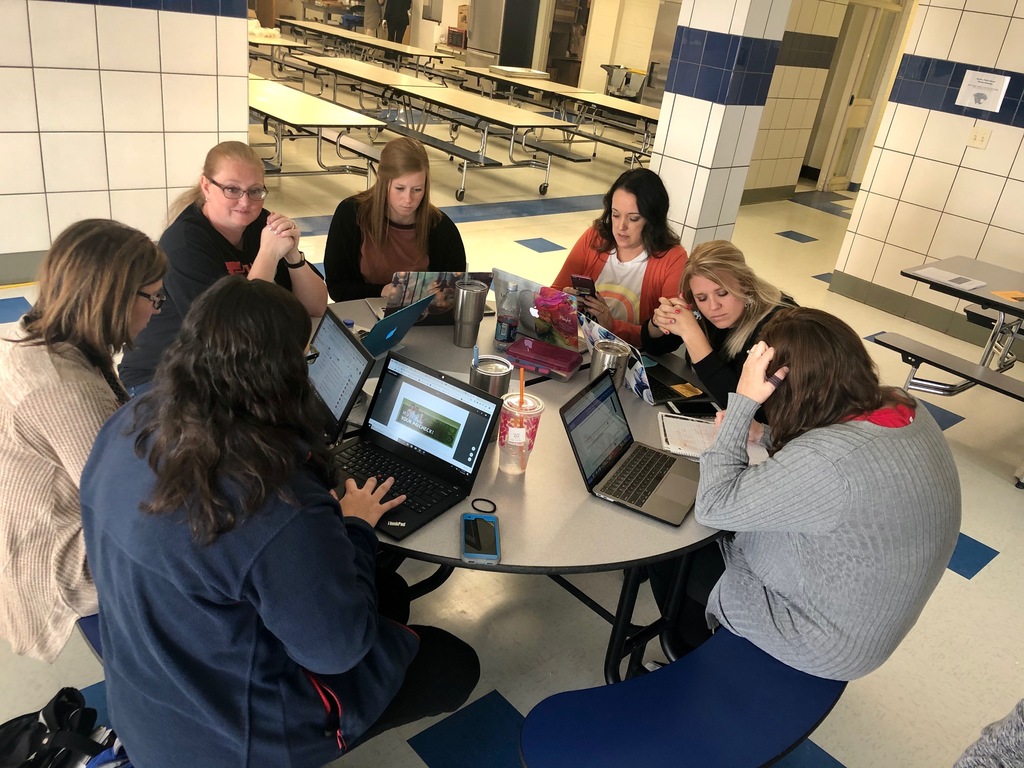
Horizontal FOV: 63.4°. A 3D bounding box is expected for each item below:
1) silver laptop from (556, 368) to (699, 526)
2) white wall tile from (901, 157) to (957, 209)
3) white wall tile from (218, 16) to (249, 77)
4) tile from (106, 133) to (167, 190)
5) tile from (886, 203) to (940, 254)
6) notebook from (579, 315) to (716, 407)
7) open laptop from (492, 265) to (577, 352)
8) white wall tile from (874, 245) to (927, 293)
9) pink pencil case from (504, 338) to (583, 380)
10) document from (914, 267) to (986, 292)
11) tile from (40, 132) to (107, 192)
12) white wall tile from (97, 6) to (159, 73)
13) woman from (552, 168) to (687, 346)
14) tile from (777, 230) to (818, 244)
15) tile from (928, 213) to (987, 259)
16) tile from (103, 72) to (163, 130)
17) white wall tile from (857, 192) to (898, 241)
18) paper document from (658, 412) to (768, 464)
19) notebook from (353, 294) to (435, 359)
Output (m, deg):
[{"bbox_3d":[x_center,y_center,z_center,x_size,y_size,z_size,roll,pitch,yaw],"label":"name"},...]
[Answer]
[{"bbox_3d":[0.309,0.141,1.983,0.328,0.194,0.304,19,27,21],"label":"silver laptop"},{"bbox_3d":[2.868,-1.373,5.691,0.012,0.302,0.304,-15,34,-40],"label":"white wall tile"},{"bbox_3d":[-1.543,-1.857,4.571,0.172,0.301,0.015,-14,34,-39],"label":"white wall tile"},{"bbox_3d":[-2.069,-1.228,4.564,0.305,0.305,0.012,-14,34,-39],"label":"tile"},{"bbox_3d":[2.827,-1.098,5.823,0.012,0.302,0.304,-15,34,-40],"label":"tile"},{"bbox_3d":[0.398,-0.093,2.497,0.324,0.195,0.318,-7,29,-29],"label":"notebook"},{"bbox_3d":[0.135,-0.264,2.740,0.313,0.223,0.297,22,28,26],"label":"open laptop"},{"bbox_3d":[2.785,-0.824,5.955,0.012,0.302,0.304,-15,34,-40],"label":"white wall tile"},{"bbox_3d":[0.100,-0.075,2.461,0.203,0.056,0.130,17,27,18],"label":"pink pencil case"},{"bbox_3d":[2.142,-0.519,4.051,0.270,0.006,0.235,28,32,35],"label":"document"},{"bbox_3d":[-2.302,-1.169,4.368,0.305,0.305,0.012,-14,34,-39],"label":"tile"},{"bbox_3d":[-1.986,-1.782,4.298,0.305,0.305,0.012,-14,34,-39],"label":"white wall tile"},{"bbox_3d":[0.334,-0.165,3.128,0.500,1.240,0.700,23,29,28],"label":"woman"},{"bbox_3d":[2.736,-1.405,7.938,0.304,0.008,0.304,-15,34,-40],"label":"tile"},{"bbox_3d":[3.044,-0.978,5.652,0.012,0.305,0.305,-15,34,-40],"label":"tile"},{"bbox_3d":[-1.996,-1.482,4.361,0.301,0.301,0.015,-14,34,-39],"label":"tile"},{"bbox_3d":[2.662,-1.211,6.019,0.012,0.305,0.226,-15,34,-40],"label":"white wall tile"},{"bbox_3d":[0.545,0.153,2.246,0.280,0.010,0.216,10,25,3],"label":"paper document"},{"bbox_3d":[-0.439,-0.171,2.387,0.318,0.205,0.304,19,27,21],"label":"notebook"}]

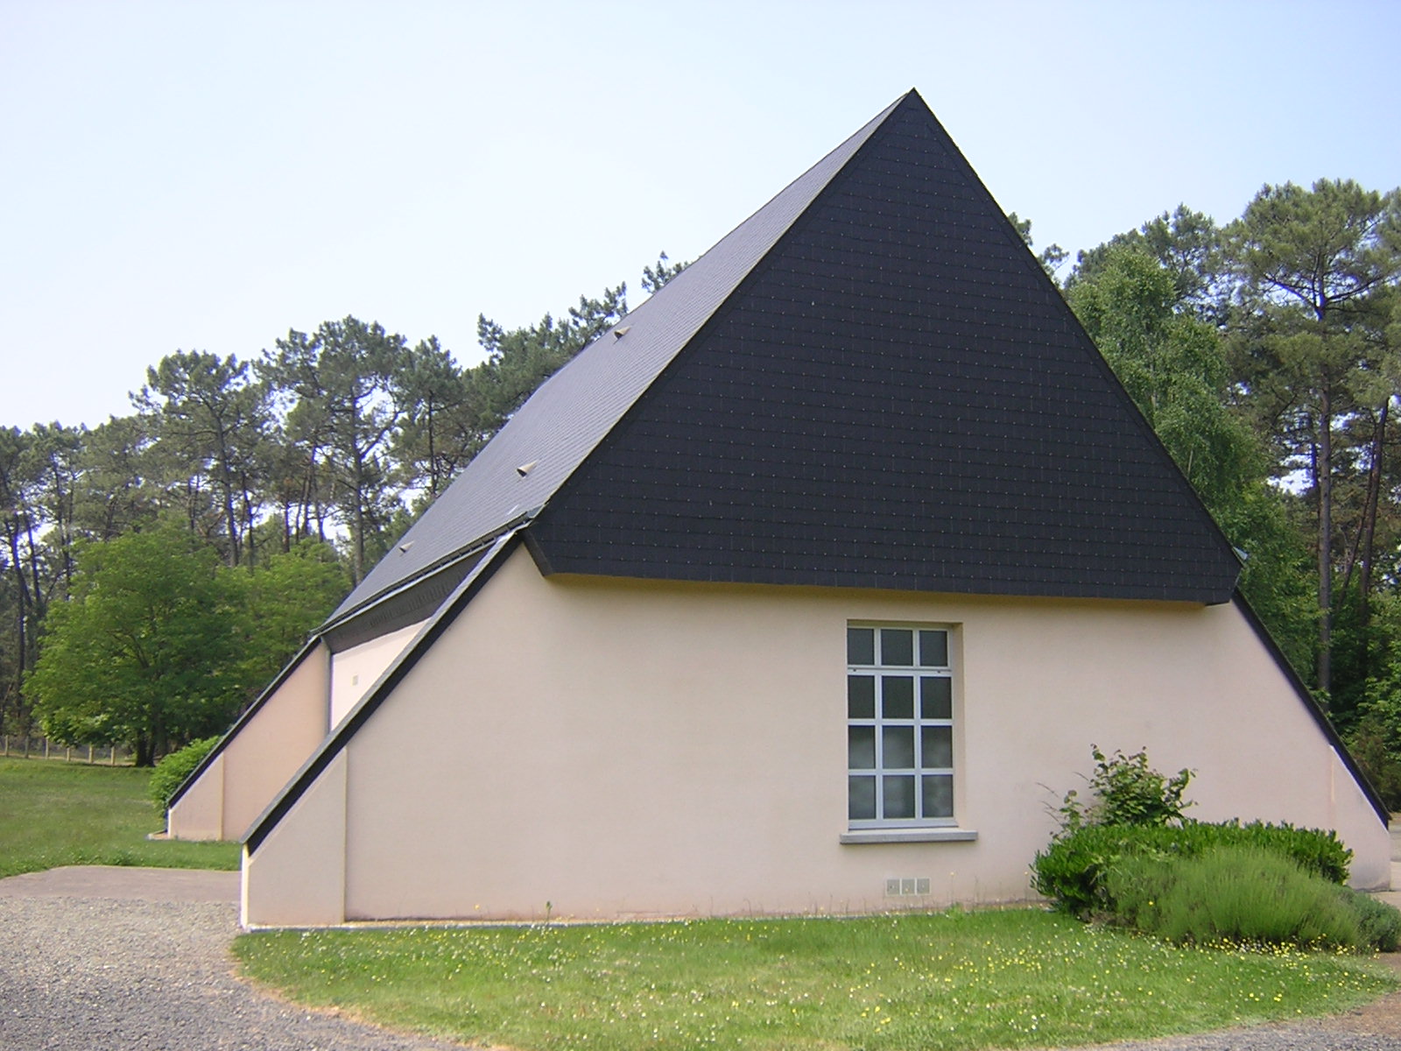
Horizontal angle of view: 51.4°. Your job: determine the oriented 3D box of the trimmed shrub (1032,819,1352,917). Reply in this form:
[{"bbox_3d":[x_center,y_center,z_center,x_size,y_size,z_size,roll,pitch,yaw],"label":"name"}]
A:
[{"bbox_3d":[5.153,3.577,15.298,3.050,0.900,1.250,3,-9,-20],"label":"trimmed shrub"}]

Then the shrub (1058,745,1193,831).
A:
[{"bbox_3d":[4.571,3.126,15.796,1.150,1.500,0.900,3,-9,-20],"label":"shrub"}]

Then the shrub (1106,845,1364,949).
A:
[{"bbox_3d":[4.910,3.374,13.513,2.200,0.760,1.350,-2,-9,15],"label":"shrub"}]

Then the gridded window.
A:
[{"bbox_3d":[2.155,2.209,15.896,1.380,2.160,0.130,3,-9,-20],"label":"gridded window"}]

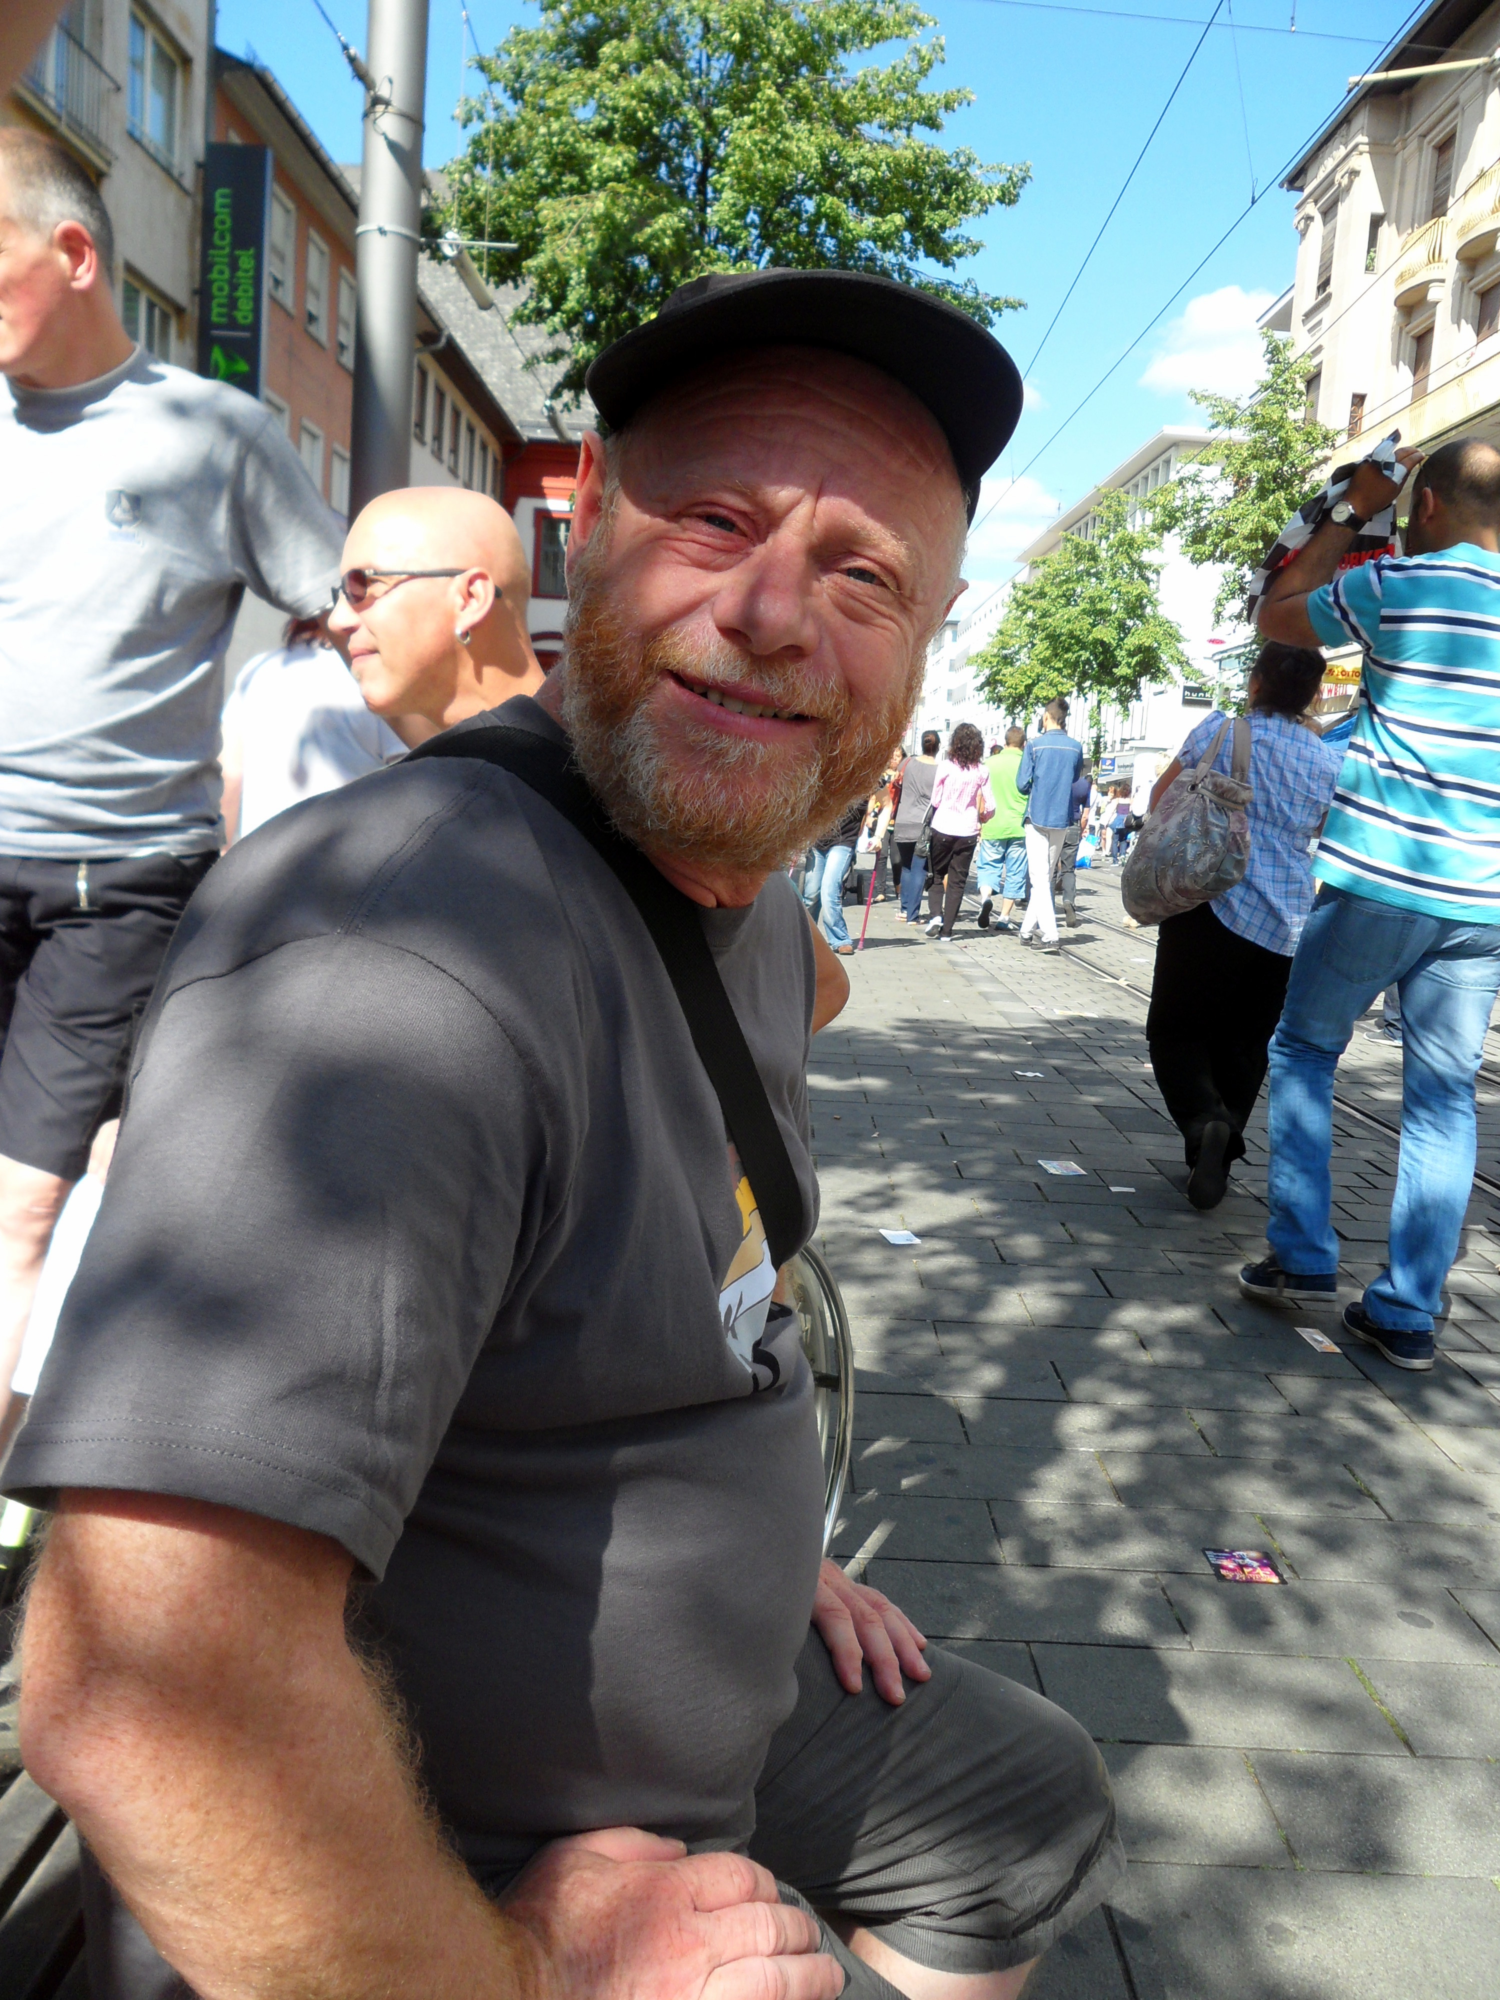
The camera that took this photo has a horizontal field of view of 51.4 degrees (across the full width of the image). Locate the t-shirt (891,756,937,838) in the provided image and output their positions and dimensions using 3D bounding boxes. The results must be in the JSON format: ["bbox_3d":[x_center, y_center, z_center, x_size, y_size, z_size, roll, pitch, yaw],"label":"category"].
[{"bbox_3d":[1.461,-1.699,13.200,0.480,0.720,0.300,3,8,0],"label":"t-shirt"}]

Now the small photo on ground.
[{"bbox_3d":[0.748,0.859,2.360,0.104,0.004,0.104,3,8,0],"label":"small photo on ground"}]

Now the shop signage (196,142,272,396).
[{"bbox_3d":[-6.115,-8.514,18.500,0.730,3.150,0.190,3,8,0],"label":"shop signage"}]

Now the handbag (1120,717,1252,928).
[{"bbox_3d":[1.283,-0.523,4.600,0.330,0.580,0.200,7,9,25],"label":"handbag"}]

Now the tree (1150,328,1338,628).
[{"bbox_3d":[7.776,-6.070,24.000,3.300,8.300,3.300,3,8,0],"label":"tree"}]

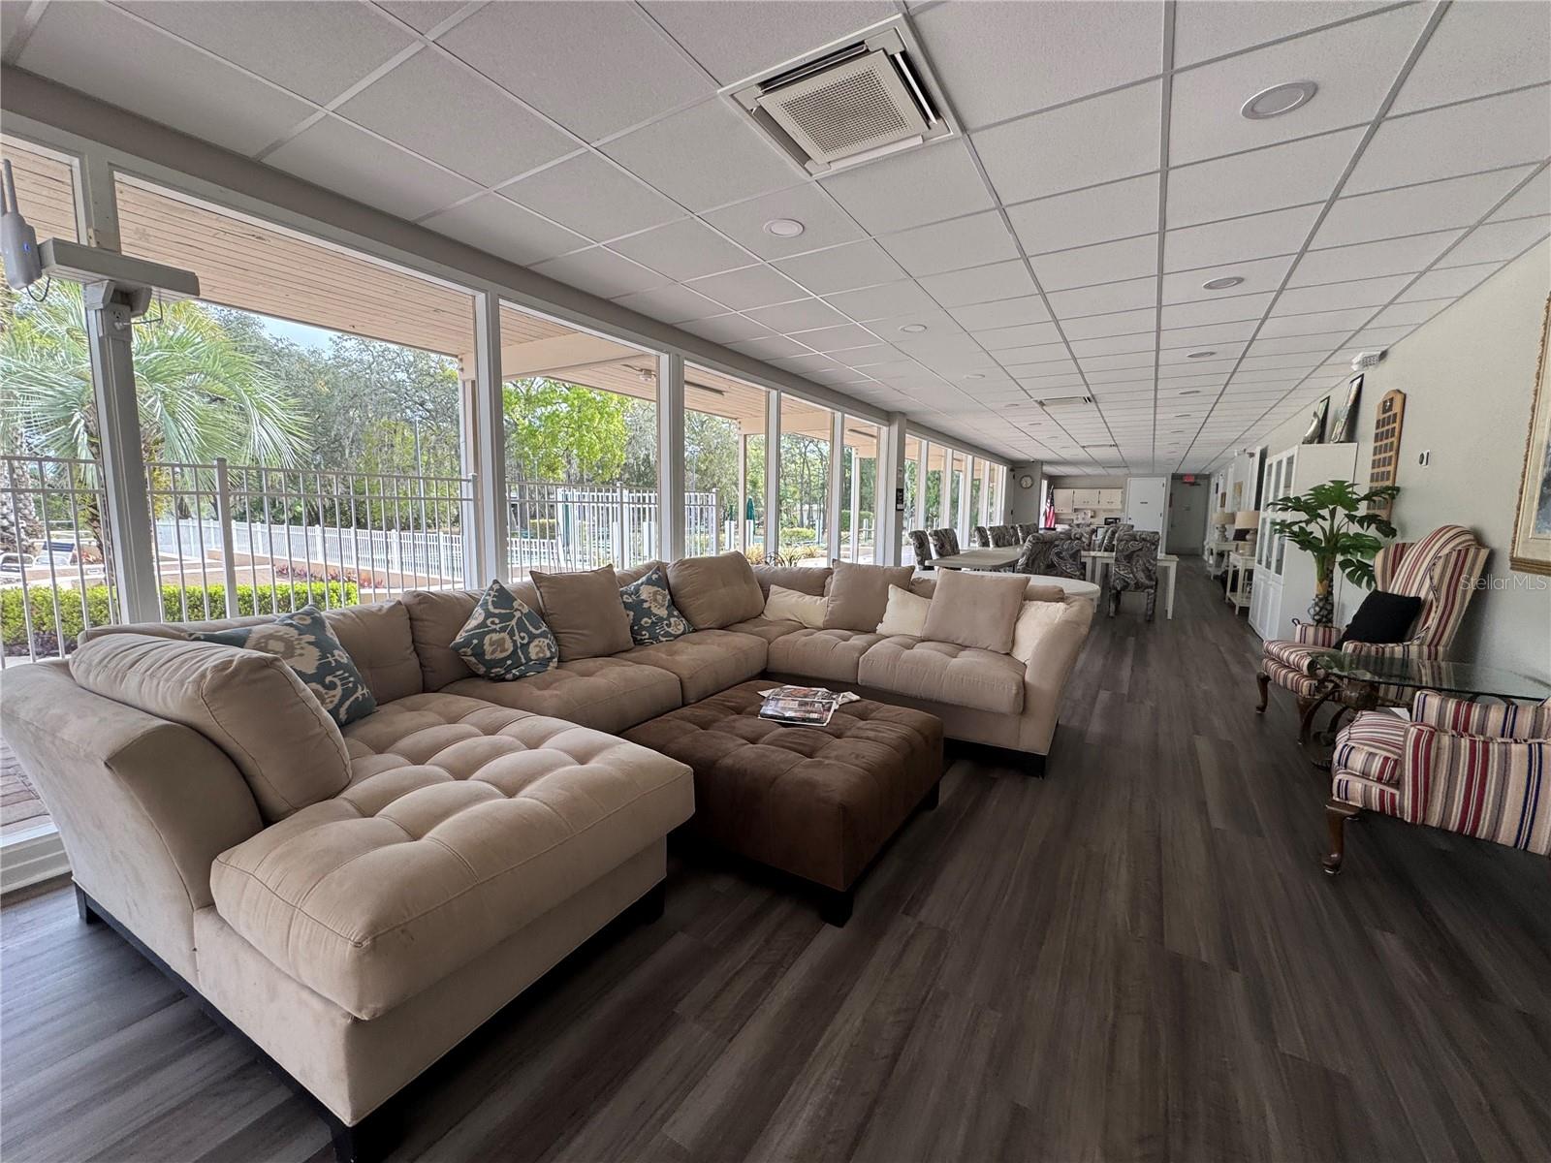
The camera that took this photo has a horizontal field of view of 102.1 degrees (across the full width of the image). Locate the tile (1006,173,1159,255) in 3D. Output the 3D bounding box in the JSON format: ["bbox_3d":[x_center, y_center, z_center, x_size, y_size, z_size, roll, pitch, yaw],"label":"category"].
[{"bbox_3d":[1.411,-1.649,2.857,0.601,0.025,0.600,5,7,30],"label":"tile"}]

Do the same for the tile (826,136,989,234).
[{"bbox_3d":[0.578,-1.642,2.651,0.595,0.020,0.595,4,7,31],"label":"tile"}]

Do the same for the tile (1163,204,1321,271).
[{"bbox_3d":[2.248,-1.661,3.069,0.601,0.025,0.600,5,7,30],"label":"tile"}]

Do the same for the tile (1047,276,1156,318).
[{"bbox_3d":[2.056,-1.767,3.925,0.595,0.020,0.595,4,7,31],"label":"tile"}]

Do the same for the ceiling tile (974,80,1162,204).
[{"bbox_3d":[1.101,-1.604,2.340,0.595,0.020,0.595,4,7,31],"label":"ceiling tile"}]

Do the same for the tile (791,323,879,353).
[{"bbox_3d":[0.486,-1.883,4.859,0.595,0.020,0.595,4,7,31],"label":"tile"}]

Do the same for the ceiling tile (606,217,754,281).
[{"bbox_3d":[-0.469,-1.719,3.273,0.595,0.020,0.595,4,7,31],"label":"ceiling tile"}]

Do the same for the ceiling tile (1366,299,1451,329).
[{"bbox_3d":[4.109,-1.750,4.086,0.314,0.025,0.600,5,7,30],"label":"ceiling tile"}]

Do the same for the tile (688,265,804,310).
[{"bbox_3d":[-0.150,-1.774,3.802,0.595,0.020,0.595,4,7,31],"label":"tile"}]

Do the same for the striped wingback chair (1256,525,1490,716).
[{"bbox_3d":[3.305,0.279,3.534,0.760,1.190,0.710,3,7,19],"label":"striped wingback chair"}]

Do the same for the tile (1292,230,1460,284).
[{"bbox_3d":[3.103,-1.690,3.303,0.595,0.020,0.595,4,7,31],"label":"tile"}]

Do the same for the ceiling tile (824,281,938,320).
[{"bbox_3d":[0.682,-1.773,3.986,0.603,0.024,0.606,4,7,31],"label":"ceiling tile"}]

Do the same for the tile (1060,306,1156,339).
[{"bbox_3d":[2.346,-1.810,4.420,0.601,0.025,0.600,5,7,30],"label":"tile"}]

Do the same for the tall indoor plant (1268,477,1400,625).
[{"bbox_3d":[3.975,0.049,4.548,0.710,1.540,0.700,4,7,31],"label":"tall indoor plant"}]

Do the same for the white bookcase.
[{"bbox_3d":[5.378,-0.358,6.498,0.415,1.916,1.800,5,7,30],"label":"white bookcase"}]

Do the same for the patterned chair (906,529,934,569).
[{"bbox_3d":[1.930,-0.033,7.402,0.630,1.070,0.470,4,7,29],"label":"patterned chair"}]

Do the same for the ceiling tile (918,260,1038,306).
[{"bbox_3d":[1.203,-1.736,3.676,0.603,0.024,0.606,4,7,31],"label":"ceiling tile"}]

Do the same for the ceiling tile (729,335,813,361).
[{"bbox_3d":[-0.021,-1.900,5.118,0.560,0.024,0.606,4,7,31],"label":"ceiling tile"}]

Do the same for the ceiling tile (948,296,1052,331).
[{"bbox_3d":[1.519,-1.788,4.202,0.603,0.024,0.606,4,7,31],"label":"ceiling tile"}]

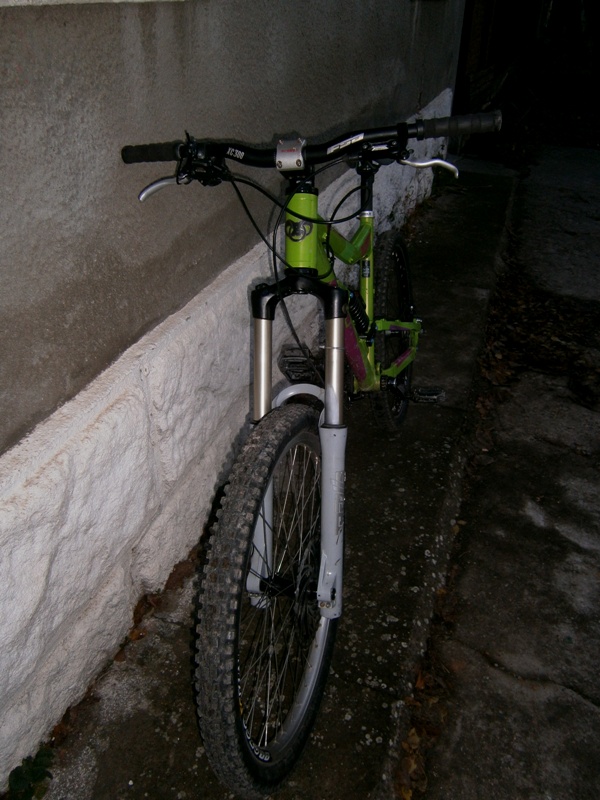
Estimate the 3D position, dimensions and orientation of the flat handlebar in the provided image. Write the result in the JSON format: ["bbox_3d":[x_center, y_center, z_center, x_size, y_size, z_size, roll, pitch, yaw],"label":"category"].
[{"bbox_3d":[-0.013,-0.426,1.011,0.670,0.062,0.068,3,30,18],"label":"flat handlebar"}]

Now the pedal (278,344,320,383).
[{"bbox_3d":[-0.003,-0.086,1.572,0.097,0.028,0.092,3,44,18],"label":"pedal"}]

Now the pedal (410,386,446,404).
[{"bbox_3d":[0.386,-0.011,1.800,0.097,0.028,0.092,3,17,18],"label":"pedal"}]

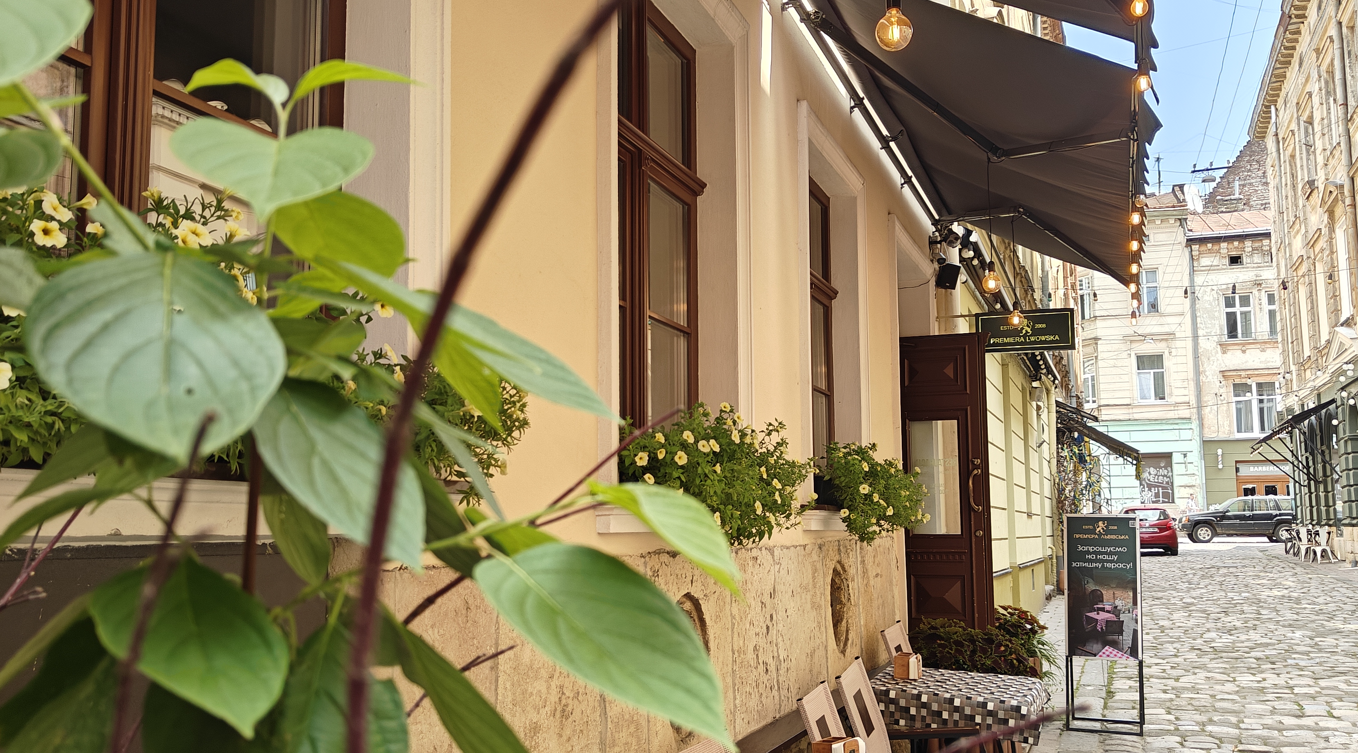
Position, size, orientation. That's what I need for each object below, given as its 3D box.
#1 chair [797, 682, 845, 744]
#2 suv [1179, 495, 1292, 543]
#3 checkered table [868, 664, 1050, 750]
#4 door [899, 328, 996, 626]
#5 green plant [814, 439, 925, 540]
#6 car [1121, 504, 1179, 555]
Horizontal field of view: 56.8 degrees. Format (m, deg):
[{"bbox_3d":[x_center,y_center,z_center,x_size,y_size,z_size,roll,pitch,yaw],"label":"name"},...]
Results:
[{"bbox_3d":[0.785,1.601,4.481,0.610,0.910,0.500,-3,-7,20],"label":"chair"},{"bbox_3d":[21.179,5.385,47.143,4.500,1.680,1.780,-3,-7,16],"label":"suv"},{"bbox_3d":[1.290,1.783,5.689,0.720,0.770,0.720,-4,-8,28],"label":"checkered table"},{"bbox_3d":[1.717,0.762,8.010,0.540,2.080,0.060,-3,-7,20],"label":"door"},{"bbox_3d":[0.964,0.592,6.356,0.380,0.480,1.000,-3,-7,20],"label":"green plant"},{"bbox_3d":[15.094,5.002,40.436,1.760,1.460,3.960,-3,-7,20],"label":"car"}]

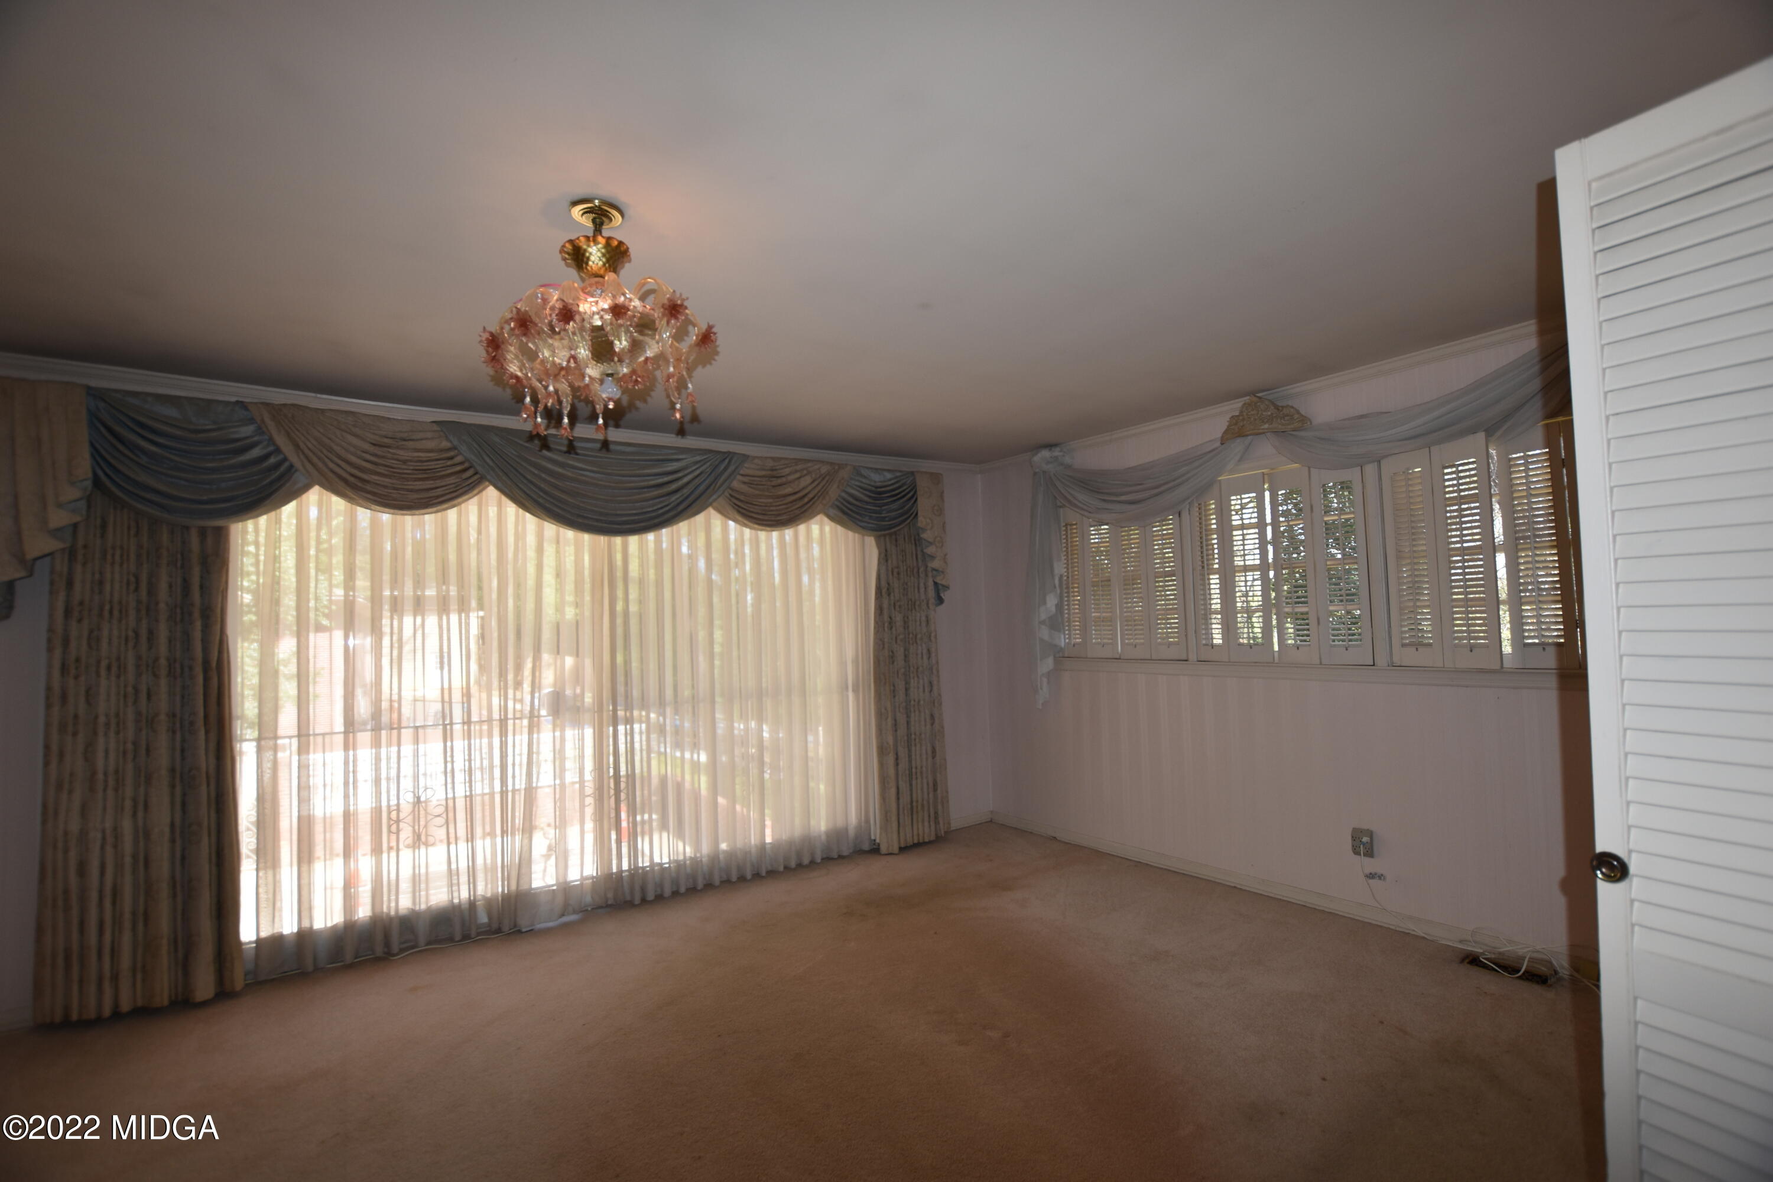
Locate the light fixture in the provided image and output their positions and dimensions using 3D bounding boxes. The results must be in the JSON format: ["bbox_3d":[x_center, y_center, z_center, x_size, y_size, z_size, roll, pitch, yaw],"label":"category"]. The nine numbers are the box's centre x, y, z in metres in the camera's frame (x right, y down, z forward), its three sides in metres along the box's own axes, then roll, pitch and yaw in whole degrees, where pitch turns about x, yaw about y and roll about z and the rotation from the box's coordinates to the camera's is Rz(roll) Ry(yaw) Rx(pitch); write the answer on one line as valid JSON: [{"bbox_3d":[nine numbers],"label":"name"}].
[{"bbox_3d":[-0.700,-0.687,1.820,0.560,0.530,0.560,-2,-2,0],"label":"light fixture"}]

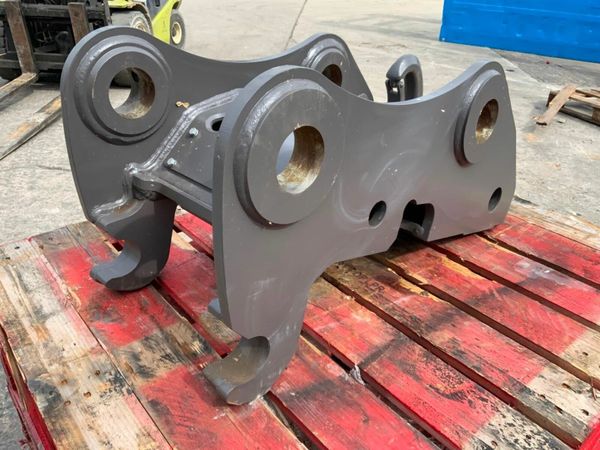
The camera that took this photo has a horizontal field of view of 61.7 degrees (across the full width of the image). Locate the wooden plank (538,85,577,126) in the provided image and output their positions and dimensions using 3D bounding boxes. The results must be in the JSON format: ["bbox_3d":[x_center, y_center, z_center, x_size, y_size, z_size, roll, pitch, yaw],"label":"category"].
[{"bbox_3d":[2.146,-0.998,4.189,0.095,0.024,0.718,22,48,33],"label":"wooden plank"}]

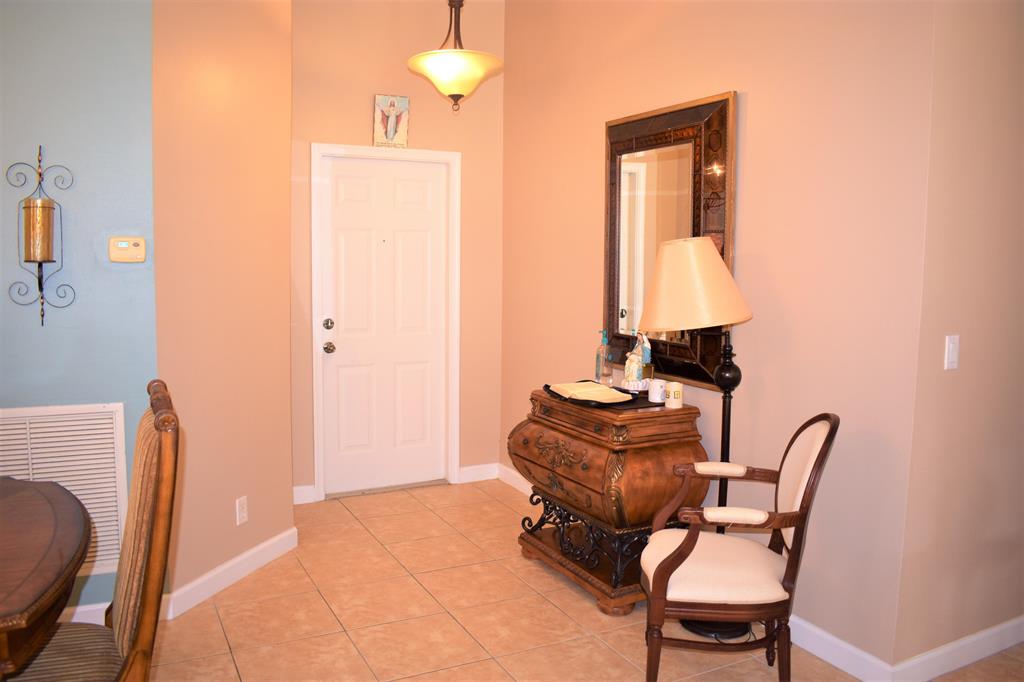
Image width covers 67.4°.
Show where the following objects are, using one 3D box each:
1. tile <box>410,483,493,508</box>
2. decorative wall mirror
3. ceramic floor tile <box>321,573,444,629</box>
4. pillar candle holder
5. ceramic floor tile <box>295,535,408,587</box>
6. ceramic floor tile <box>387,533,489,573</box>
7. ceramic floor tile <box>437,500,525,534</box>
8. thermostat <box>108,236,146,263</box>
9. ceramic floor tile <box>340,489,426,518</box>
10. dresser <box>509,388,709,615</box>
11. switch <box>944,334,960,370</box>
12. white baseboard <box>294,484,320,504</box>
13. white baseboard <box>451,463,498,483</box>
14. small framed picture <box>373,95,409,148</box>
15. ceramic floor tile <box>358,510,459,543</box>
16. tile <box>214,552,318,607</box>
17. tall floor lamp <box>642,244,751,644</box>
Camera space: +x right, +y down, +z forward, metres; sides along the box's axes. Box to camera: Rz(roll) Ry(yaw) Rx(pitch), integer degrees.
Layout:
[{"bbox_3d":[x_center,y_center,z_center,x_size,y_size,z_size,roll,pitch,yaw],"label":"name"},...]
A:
[{"bbox_3d":[-0.388,0.990,4.849,0.427,0.010,0.427,-1,6,-27],"label":"tile"},{"bbox_3d":[0.696,-0.443,3.482,0.050,1.185,0.880,-2,6,-27],"label":"decorative wall mirror"},{"bbox_3d":[-0.548,1.101,3.230,0.427,0.013,0.427,-2,6,-27],"label":"ceramic floor tile"},{"bbox_3d":[-1.665,-0.366,2.716,0.192,0.617,0.110,-1,6,-27],"label":"pillar candle holder"},{"bbox_3d":[-0.743,1.065,3.614,0.428,0.013,0.428,-2,6,-27],"label":"ceramic floor tile"},{"bbox_3d":[-0.375,1.075,3.887,0.427,0.010,0.427,-1,6,-27],"label":"ceramic floor tile"},{"bbox_3d":[-0.187,1.008,4.393,0.428,0.013,0.428,-2,6,-27],"label":"ceramic floor tile"},{"bbox_3d":[-1.411,-0.334,2.818,0.127,0.094,0.030,-2,6,-28],"label":"thermostat"},{"bbox_3d":[-0.759,0.983,4.570,0.426,0.013,0.426,-2,6,-27],"label":"ceramic floor tile"},{"bbox_3d":[0.437,0.700,3.595,0.566,0.823,0.834,-1,6,-27],"label":"dresser"},{"bbox_3d":[1.429,0.038,2.491,0.073,0.115,0.012,-2,6,-28],"label":"switch"},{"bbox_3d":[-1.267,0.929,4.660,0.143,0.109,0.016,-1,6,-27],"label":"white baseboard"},{"bbox_3d":[-0.218,0.882,5.117,0.288,0.112,0.015,-2,6,-28],"label":"white baseboard"},{"bbox_3d":[-0.727,-1.322,4.634,0.220,0.313,0.020,-2,6,-28],"label":"small framed picture"},{"bbox_3d":[-0.573,1.037,4.269,0.427,0.010,0.427,-1,6,-27],"label":"ceramic floor tile"},{"bbox_3d":[-1.142,1.093,3.490,0.427,0.010,0.427,-1,6,-27],"label":"tile"},{"bbox_3d":[0.717,0.356,3.002,0.490,1.540,0.440,-2,6,-27],"label":"tall floor lamp"}]

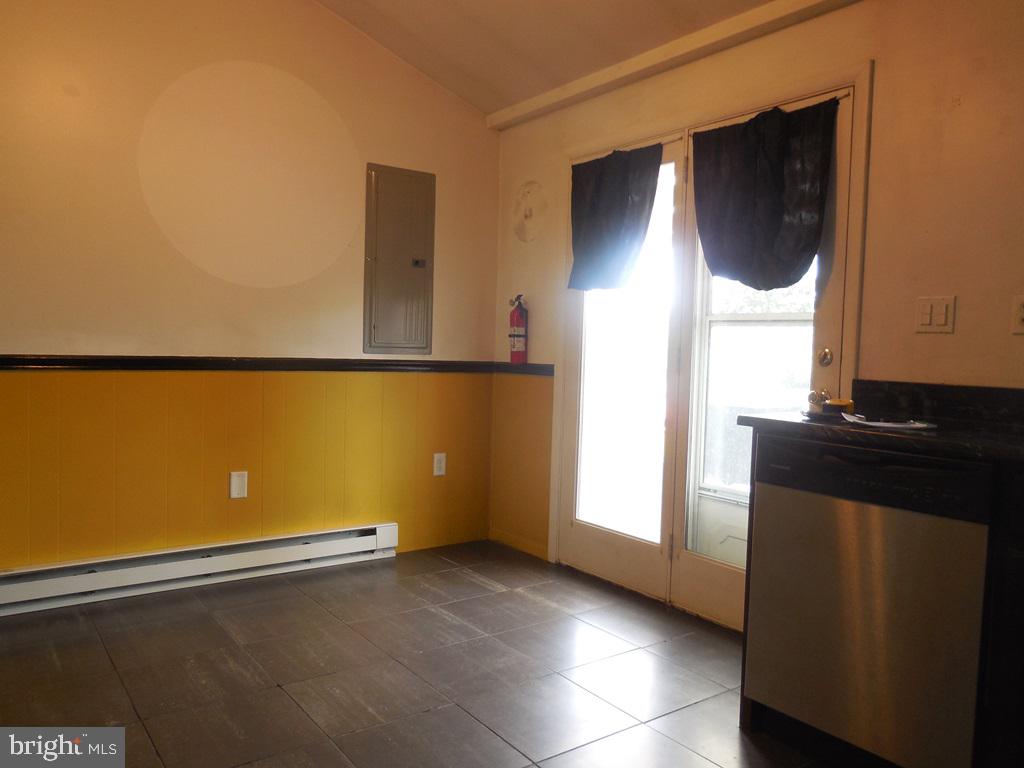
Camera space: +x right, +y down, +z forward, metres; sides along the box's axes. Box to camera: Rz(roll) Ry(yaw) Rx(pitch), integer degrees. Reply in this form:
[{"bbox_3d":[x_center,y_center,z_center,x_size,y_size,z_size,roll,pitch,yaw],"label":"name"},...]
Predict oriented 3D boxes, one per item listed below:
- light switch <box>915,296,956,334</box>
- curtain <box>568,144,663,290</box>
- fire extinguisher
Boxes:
[{"bbox_3d":[1.323,-0.217,2.321,0.016,0.114,0.116,0,3,-37],"label":"light switch"},{"bbox_3d":[0.467,-0.764,3.462,0.070,0.635,0.598,0,3,-37],"label":"curtain"},{"bbox_3d":[0.032,-0.291,3.960,0.105,0.376,0.088,0,3,-37],"label":"fire extinguisher"}]

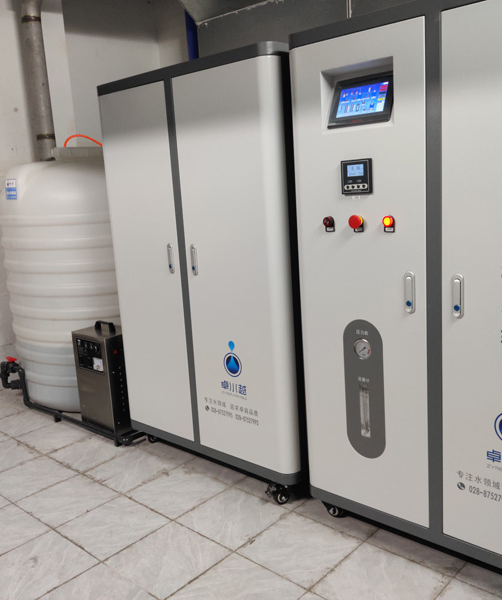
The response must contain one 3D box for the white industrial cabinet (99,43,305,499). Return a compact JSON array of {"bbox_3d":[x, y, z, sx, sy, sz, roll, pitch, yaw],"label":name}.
[{"bbox_3d":[-0.046,-0.117,2.629,0.990,1.585,0.600,7,15,42],"label":"white industrial cabinet"}]

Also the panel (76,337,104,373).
[{"bbox_3d":[-0.755,0.262,2.924,0.212,0.148,0.020,7,15,42],"label":"panel"}]

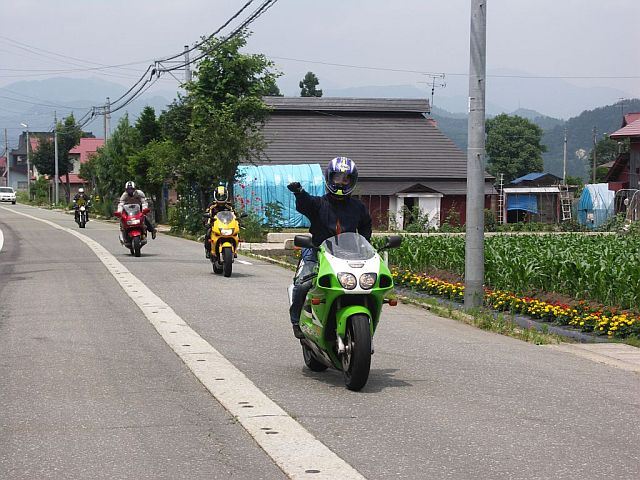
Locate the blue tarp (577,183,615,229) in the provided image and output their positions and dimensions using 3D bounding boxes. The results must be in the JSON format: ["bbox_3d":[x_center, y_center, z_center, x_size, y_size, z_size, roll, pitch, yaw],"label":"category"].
[{"bbox_3d":[12.600,-1.580,77.000,1.450,2.100,1.600,0,2,-16],"label":"blue tarp"}]

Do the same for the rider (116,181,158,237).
[{"bbox_3d":[-4.120,-0.680,37.700,0.820,1.300,0.850,0,2,-10],"label":"rider"}]

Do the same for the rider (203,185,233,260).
[{"bbox_3d":[-1.790,-0.330,29.700,0.660,1.320,0.850,0,2,-10],"label":"rider"}]

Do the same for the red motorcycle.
[{"bbox_3d":[-4.370,-0.230,39.000,0.800,1.200,2.100,0,2,-11],"label":"red motorcycle"}]

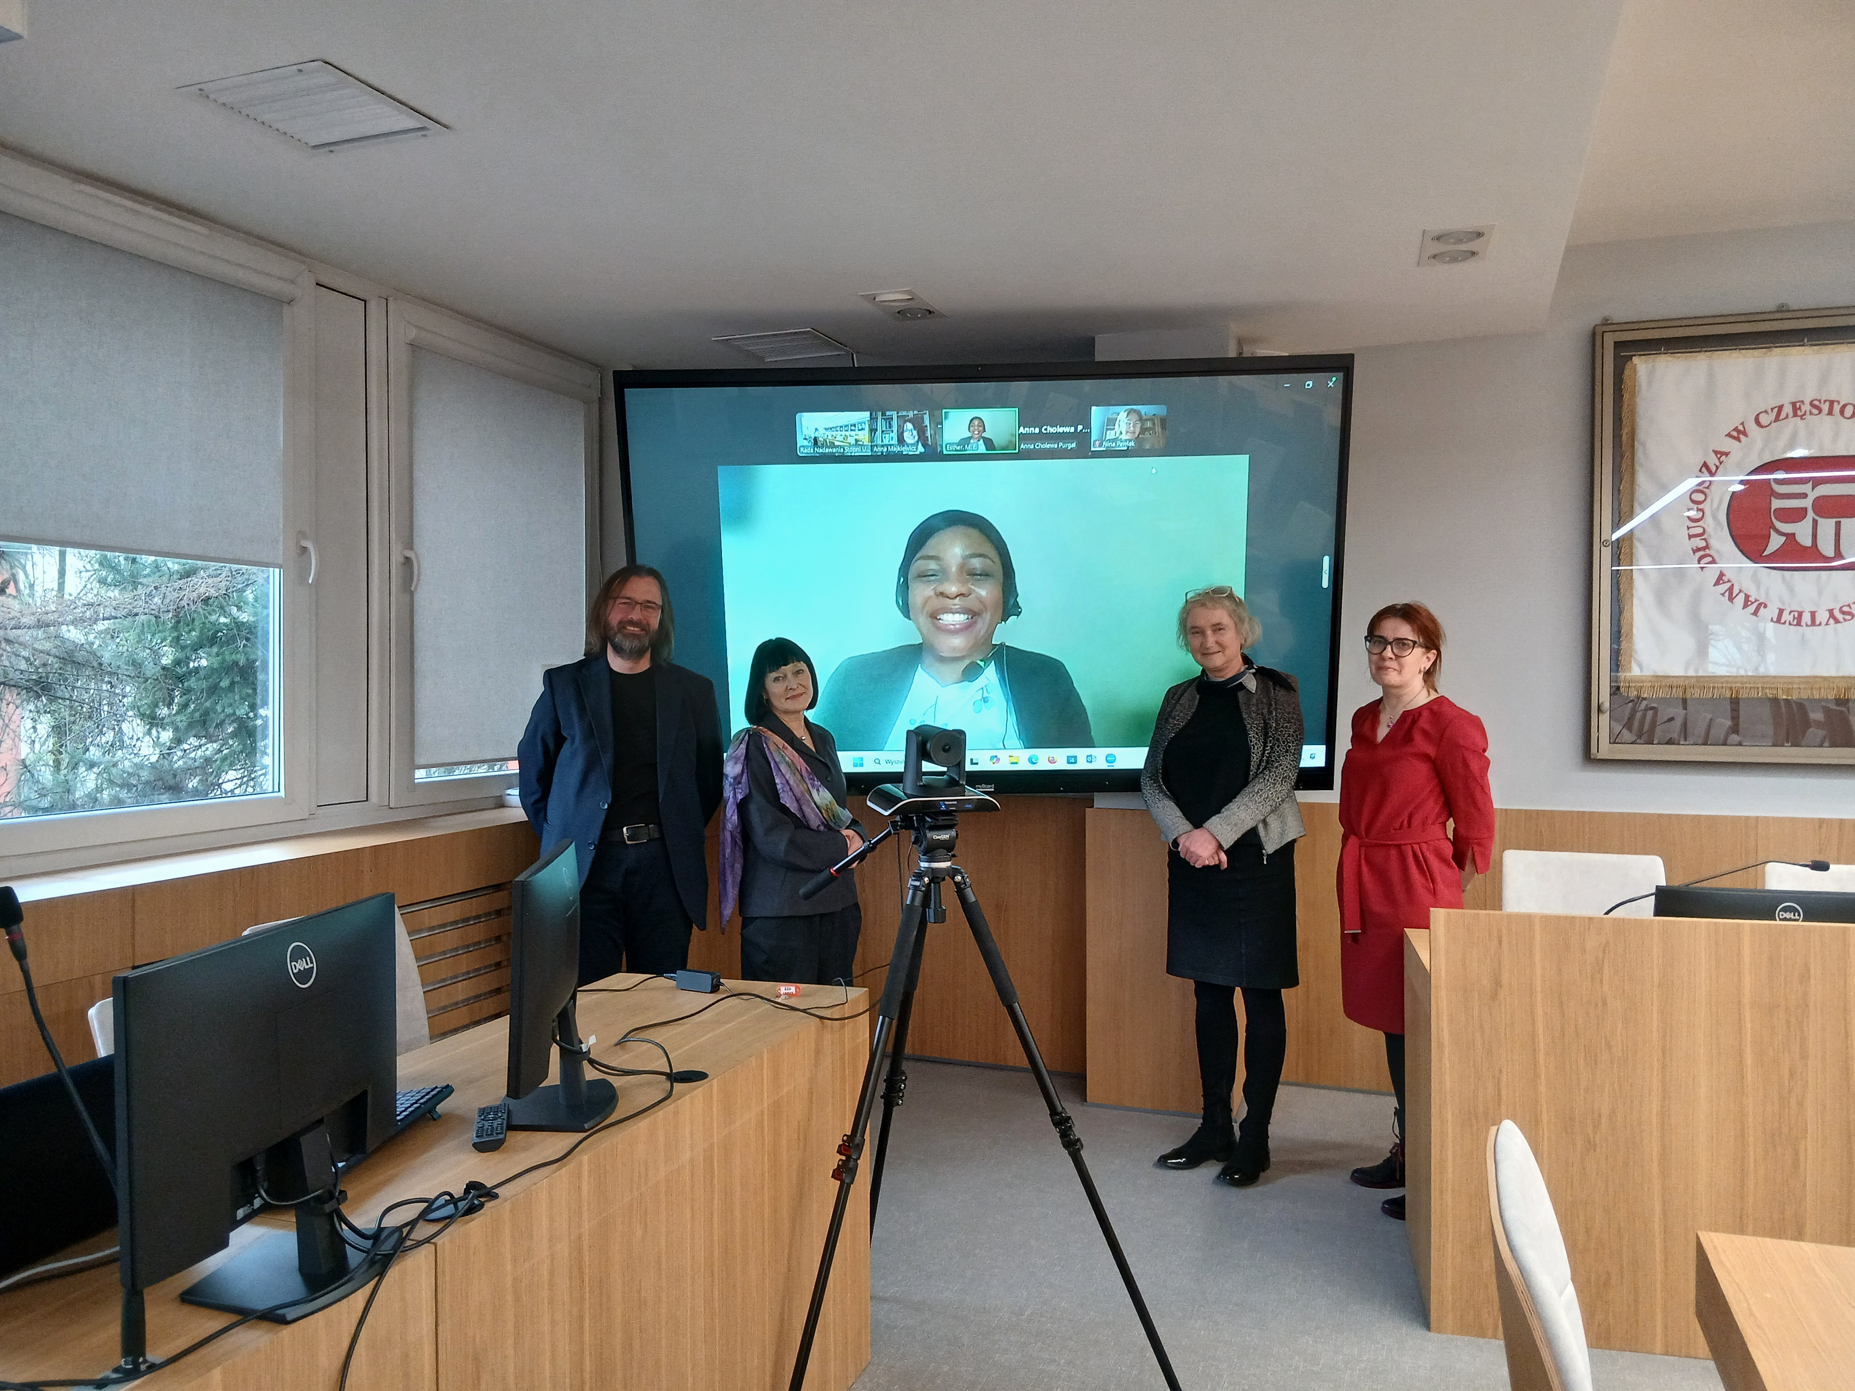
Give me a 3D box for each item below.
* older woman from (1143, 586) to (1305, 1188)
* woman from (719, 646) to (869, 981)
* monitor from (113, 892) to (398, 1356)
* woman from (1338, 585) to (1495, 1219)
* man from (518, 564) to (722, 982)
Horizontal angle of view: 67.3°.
[{"bbox_3d":[0.850,0.516,3.978,0.460,1.656,0.320,0,1,25],"label":"older woman"},{"bbox_3d":[-0.393,0.588,4.089,0.420,1.519,0.310,-1,1,-31],"label":"woman"},{"bbox_3d":[-0.670,0.436,1.515,0.180,0.374,0.500,0,1,7],"label":"monitor"},{"bbox_3d":[1.313,0.548,3.728,0.420,1.595,0.320,1,1,41],"label":"woman"},{"bbox_3d":[-0.904,0.482,4.107,0.600,1.735,0.360,0,1,-17],"label":"man"}]

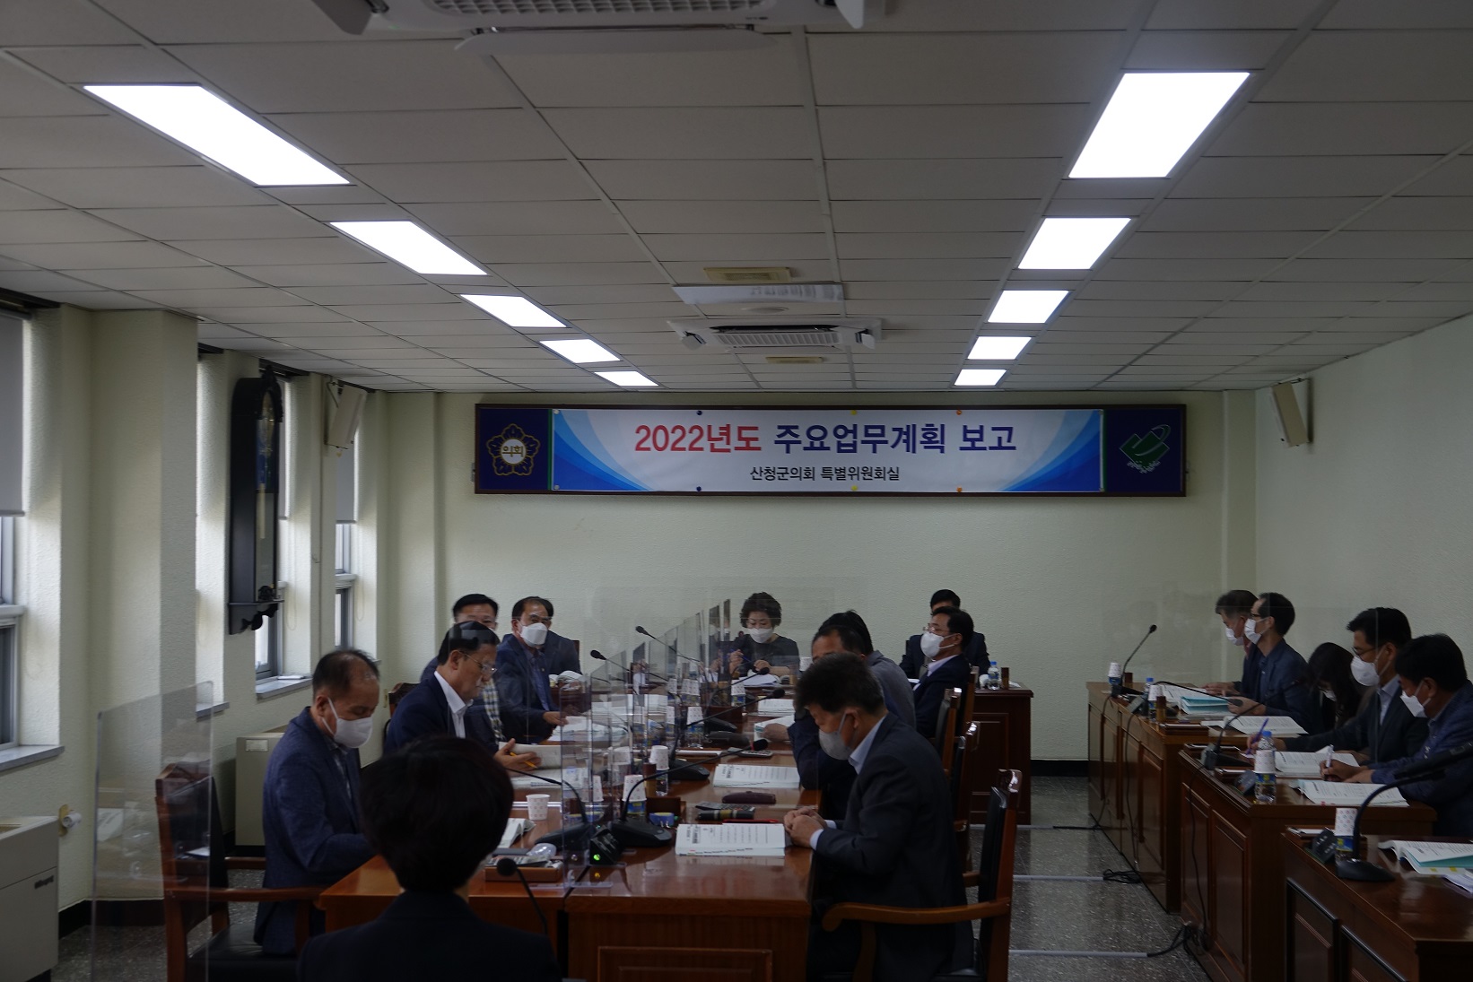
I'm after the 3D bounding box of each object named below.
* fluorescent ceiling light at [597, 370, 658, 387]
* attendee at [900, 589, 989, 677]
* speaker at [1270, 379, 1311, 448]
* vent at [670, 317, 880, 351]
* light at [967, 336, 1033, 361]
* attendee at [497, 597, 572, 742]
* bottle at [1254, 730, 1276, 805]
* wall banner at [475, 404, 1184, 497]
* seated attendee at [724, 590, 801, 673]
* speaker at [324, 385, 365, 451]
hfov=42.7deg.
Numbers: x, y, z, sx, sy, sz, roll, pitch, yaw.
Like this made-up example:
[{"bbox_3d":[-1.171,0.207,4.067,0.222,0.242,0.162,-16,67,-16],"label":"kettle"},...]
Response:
[{"bbox_3d":[-0.675,-0.718,11.819,0.290,0.070,1.180,0,-1,4],"label":"fluorescent ceiling light"},{"bbox_3d":[1.248,1.236,11.316,0.530,1.281,0.740,0,-1,6],"label":"attendee"},{"bbox_3d":[3.148,-0.430,10.807,0.130,0.360,0.210,-14,-2,4],"label":"speaker"},{"bbox_3d":[0.200,-0.716,8.855,0.950,0.085,0.950,0,-1,4],"label":"vent"},{"bbox_3d":[1.351,-0.751,9.703,0.290,0.070,1.200,0,-1,4],"label":"light"},{"bbox_3d":[-0.953,1.147,8.523,0.740,1.330,0.520,-1,-1,36],"label":"attendee"},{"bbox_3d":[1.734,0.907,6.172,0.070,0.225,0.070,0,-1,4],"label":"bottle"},{"bbox_3d":[0.604,-0.277,12.721,4.800,0.620,0.050,0,-1,4],"label":"wall banner"},{"bbox_3d":[0.167,1.242,11.347,0.500,1.262,0.720,0,-1,3],"label":"seated attendee"},{"bbox_3d":[-2.379,-0.444,11.600,0.130,0.360,0.210,14,0,4],"label":"speaker"}]

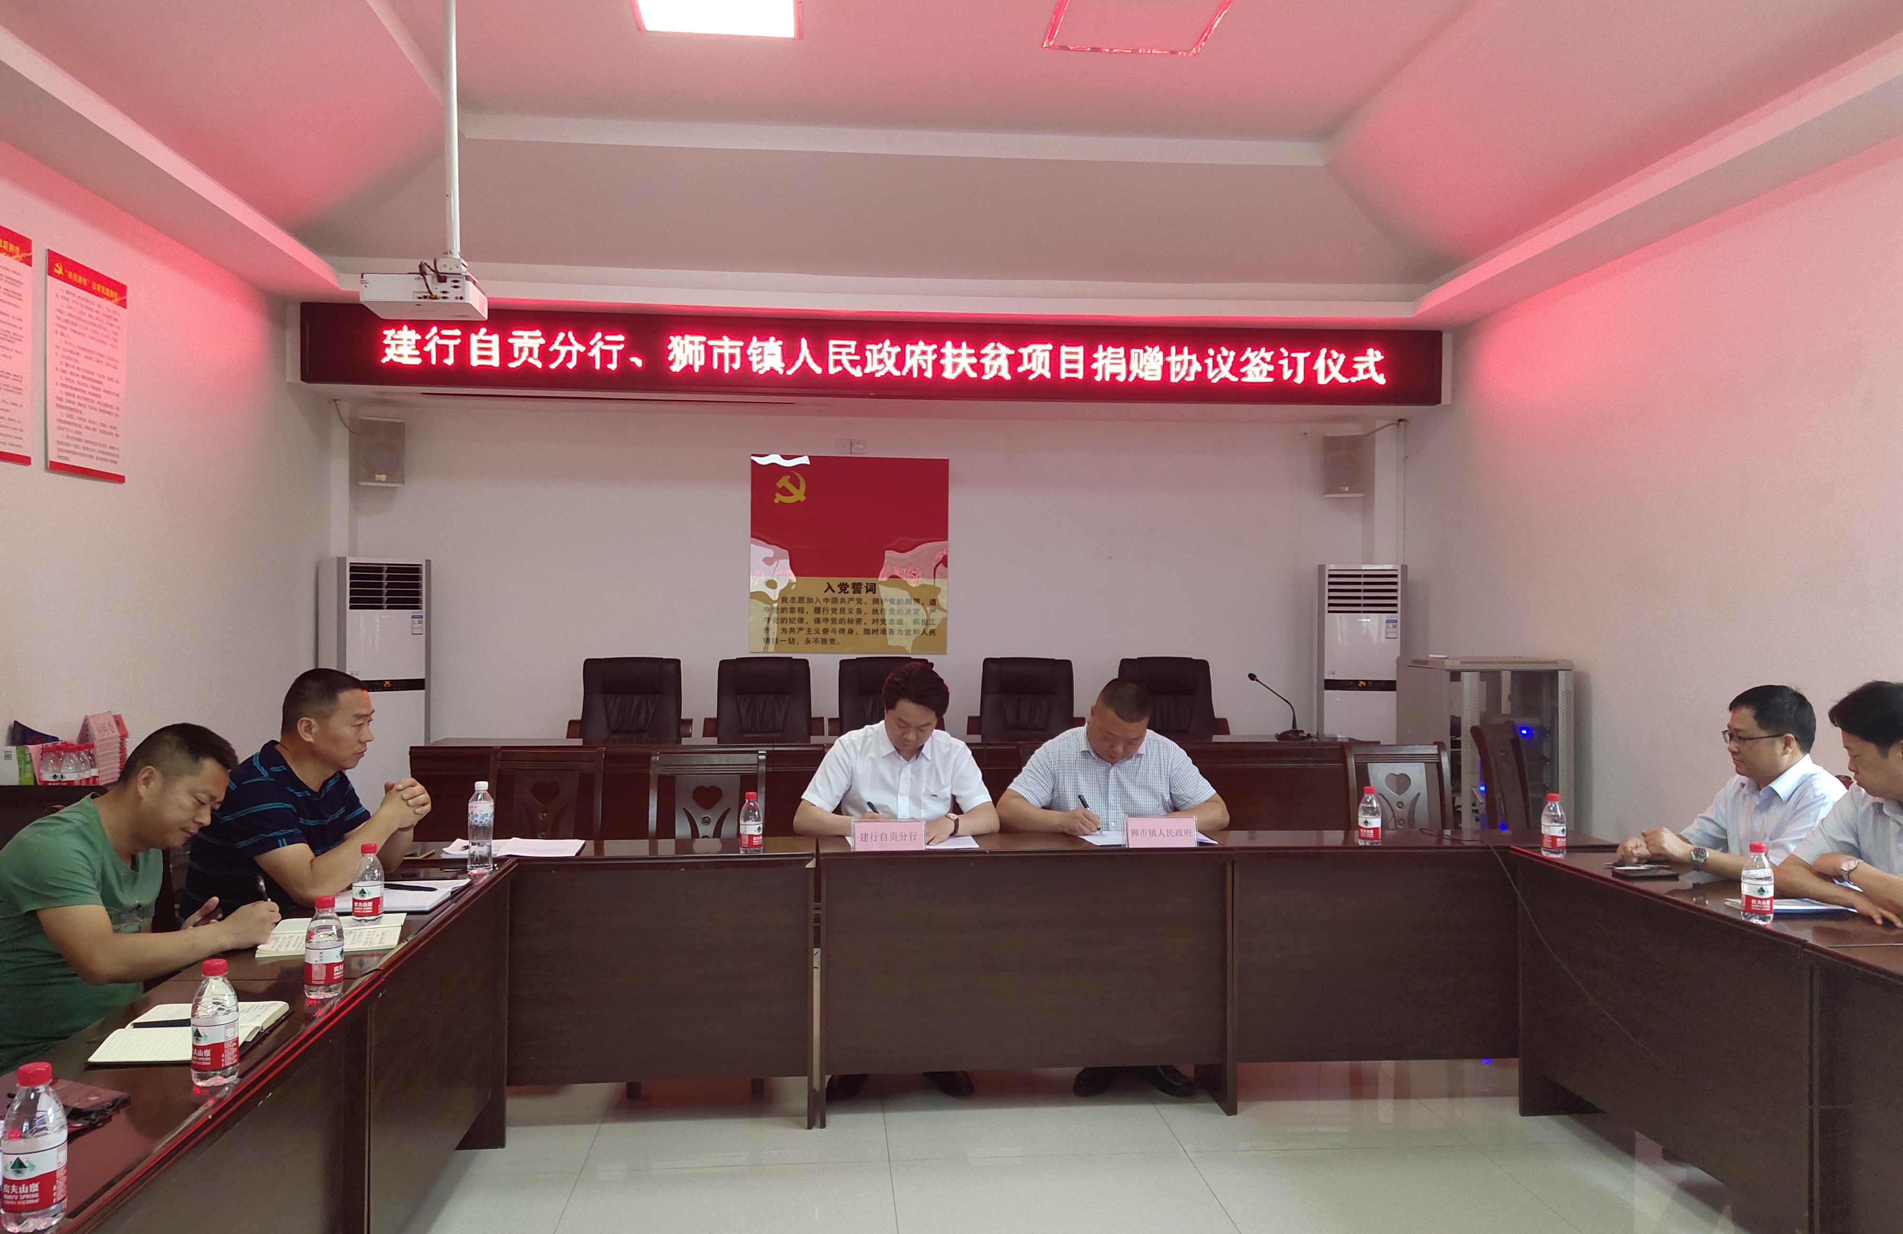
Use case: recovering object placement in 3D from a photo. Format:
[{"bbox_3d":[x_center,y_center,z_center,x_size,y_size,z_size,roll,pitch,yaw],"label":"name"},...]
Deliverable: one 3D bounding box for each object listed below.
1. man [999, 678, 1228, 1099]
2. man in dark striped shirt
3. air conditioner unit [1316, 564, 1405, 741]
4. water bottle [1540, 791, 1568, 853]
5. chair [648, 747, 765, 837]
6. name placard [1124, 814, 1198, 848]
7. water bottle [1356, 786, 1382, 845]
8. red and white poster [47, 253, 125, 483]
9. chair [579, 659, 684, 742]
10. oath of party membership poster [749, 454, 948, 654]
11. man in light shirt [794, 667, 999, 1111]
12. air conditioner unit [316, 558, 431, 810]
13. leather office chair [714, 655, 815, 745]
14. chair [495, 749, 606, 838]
[{"bbox_3d":[0.494,0.830,4.518,0.690,1.255,0.780,0,0,-5],"label":"man"},{"bbox_3d":[-1.555,0.783,3.302,0.740,1.310,0.520,0,0,-5],"label":"man in dark striped shirt"},{"bbox_3d":[2.371,0.547,7.947,0.500,1.680,0.310,0,0,15],"label":"air conditioner unit"},{"bbox_3d":[1.761,0.607,4.015,0.066,0.177,0.066,0,0,-5],"label":"water bottle"},{"bbox_3d":[-0.783,0.948,4.338,0.430,0.985,0.530,0,0,-5],"label":"chair"},{"bbox_3d":[0.611,0.625,4.034,0.208,0.098,0.065,0,0,-5],"label":"name placard"},{"bbox_3d":[1.252,0.588,4.104,0.066,0.178,0.066,0,0,-5],"label":"water bottle"},{"bbox_3d":[-3.331,-0.947,5.330,0.020,0.800,0.570,0,0,-5],"label":"red and white poster"},{"bbox_3d":[-1.552,0.760,6.626,0.600,1.110,0.620,0,0,-5],"label":"chair"},{"bbox_3d":[-0.622,-0.380,8.468,1.215,1.205,0.020,0,0,-5],"label":"oath of party membership poster"},{"bbox_3d":[-0.187,0.799,4.457,0.630,1.310,0.780,0,0,-5],"label":"man in light shirt"},{"bbox_3d":[-3.224,0.523,7.701,0.500,1.680,0.310,0,0,-37],"label":"air conditioner unit"},{"bbox_3d":[-0.929,0.762,6.791,0.600,1.100,0.640,0,0,-5],"label":"leather office chair"},{"bbox_3d":[-1.335,0.945,4.387,0.430,0.985,0.530,0,0,-5],"label":"chair"}]

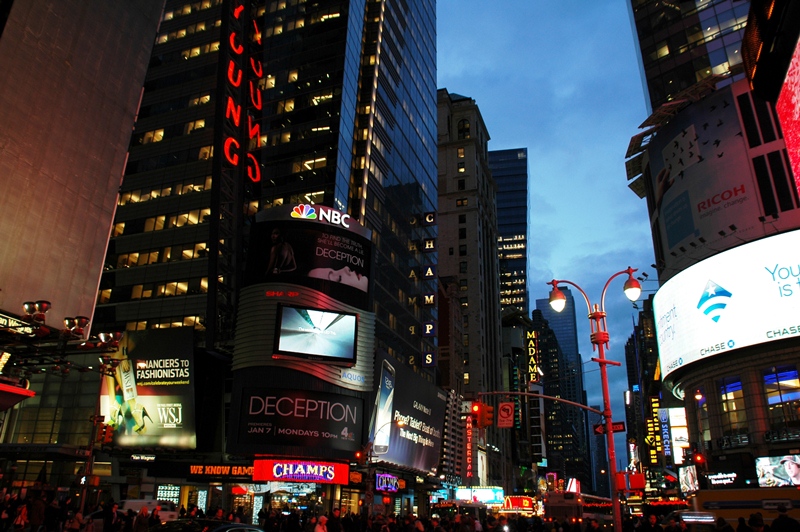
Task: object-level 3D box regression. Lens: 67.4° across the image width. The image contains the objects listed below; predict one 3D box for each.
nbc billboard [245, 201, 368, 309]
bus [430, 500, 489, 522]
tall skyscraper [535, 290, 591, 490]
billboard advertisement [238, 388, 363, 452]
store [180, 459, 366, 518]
[{"bbox_3d":[-9.271,-1.139,65.846,13.200,10.700,2.100,10,-24,-19],"label":"nbc billboard"},{"bbox_3d":[6.197,25.230,59.802,2.600,3.150,12.100,-7,-24,19],"label":"bus"},{"bbox_3d":[133.573,108.545,483.503,35.000,184.000,34.000,-7,-24,19],"label":"tall skyscraper"},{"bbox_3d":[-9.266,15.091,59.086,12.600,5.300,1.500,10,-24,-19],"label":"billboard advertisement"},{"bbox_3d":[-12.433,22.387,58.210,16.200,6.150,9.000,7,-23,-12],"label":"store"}]

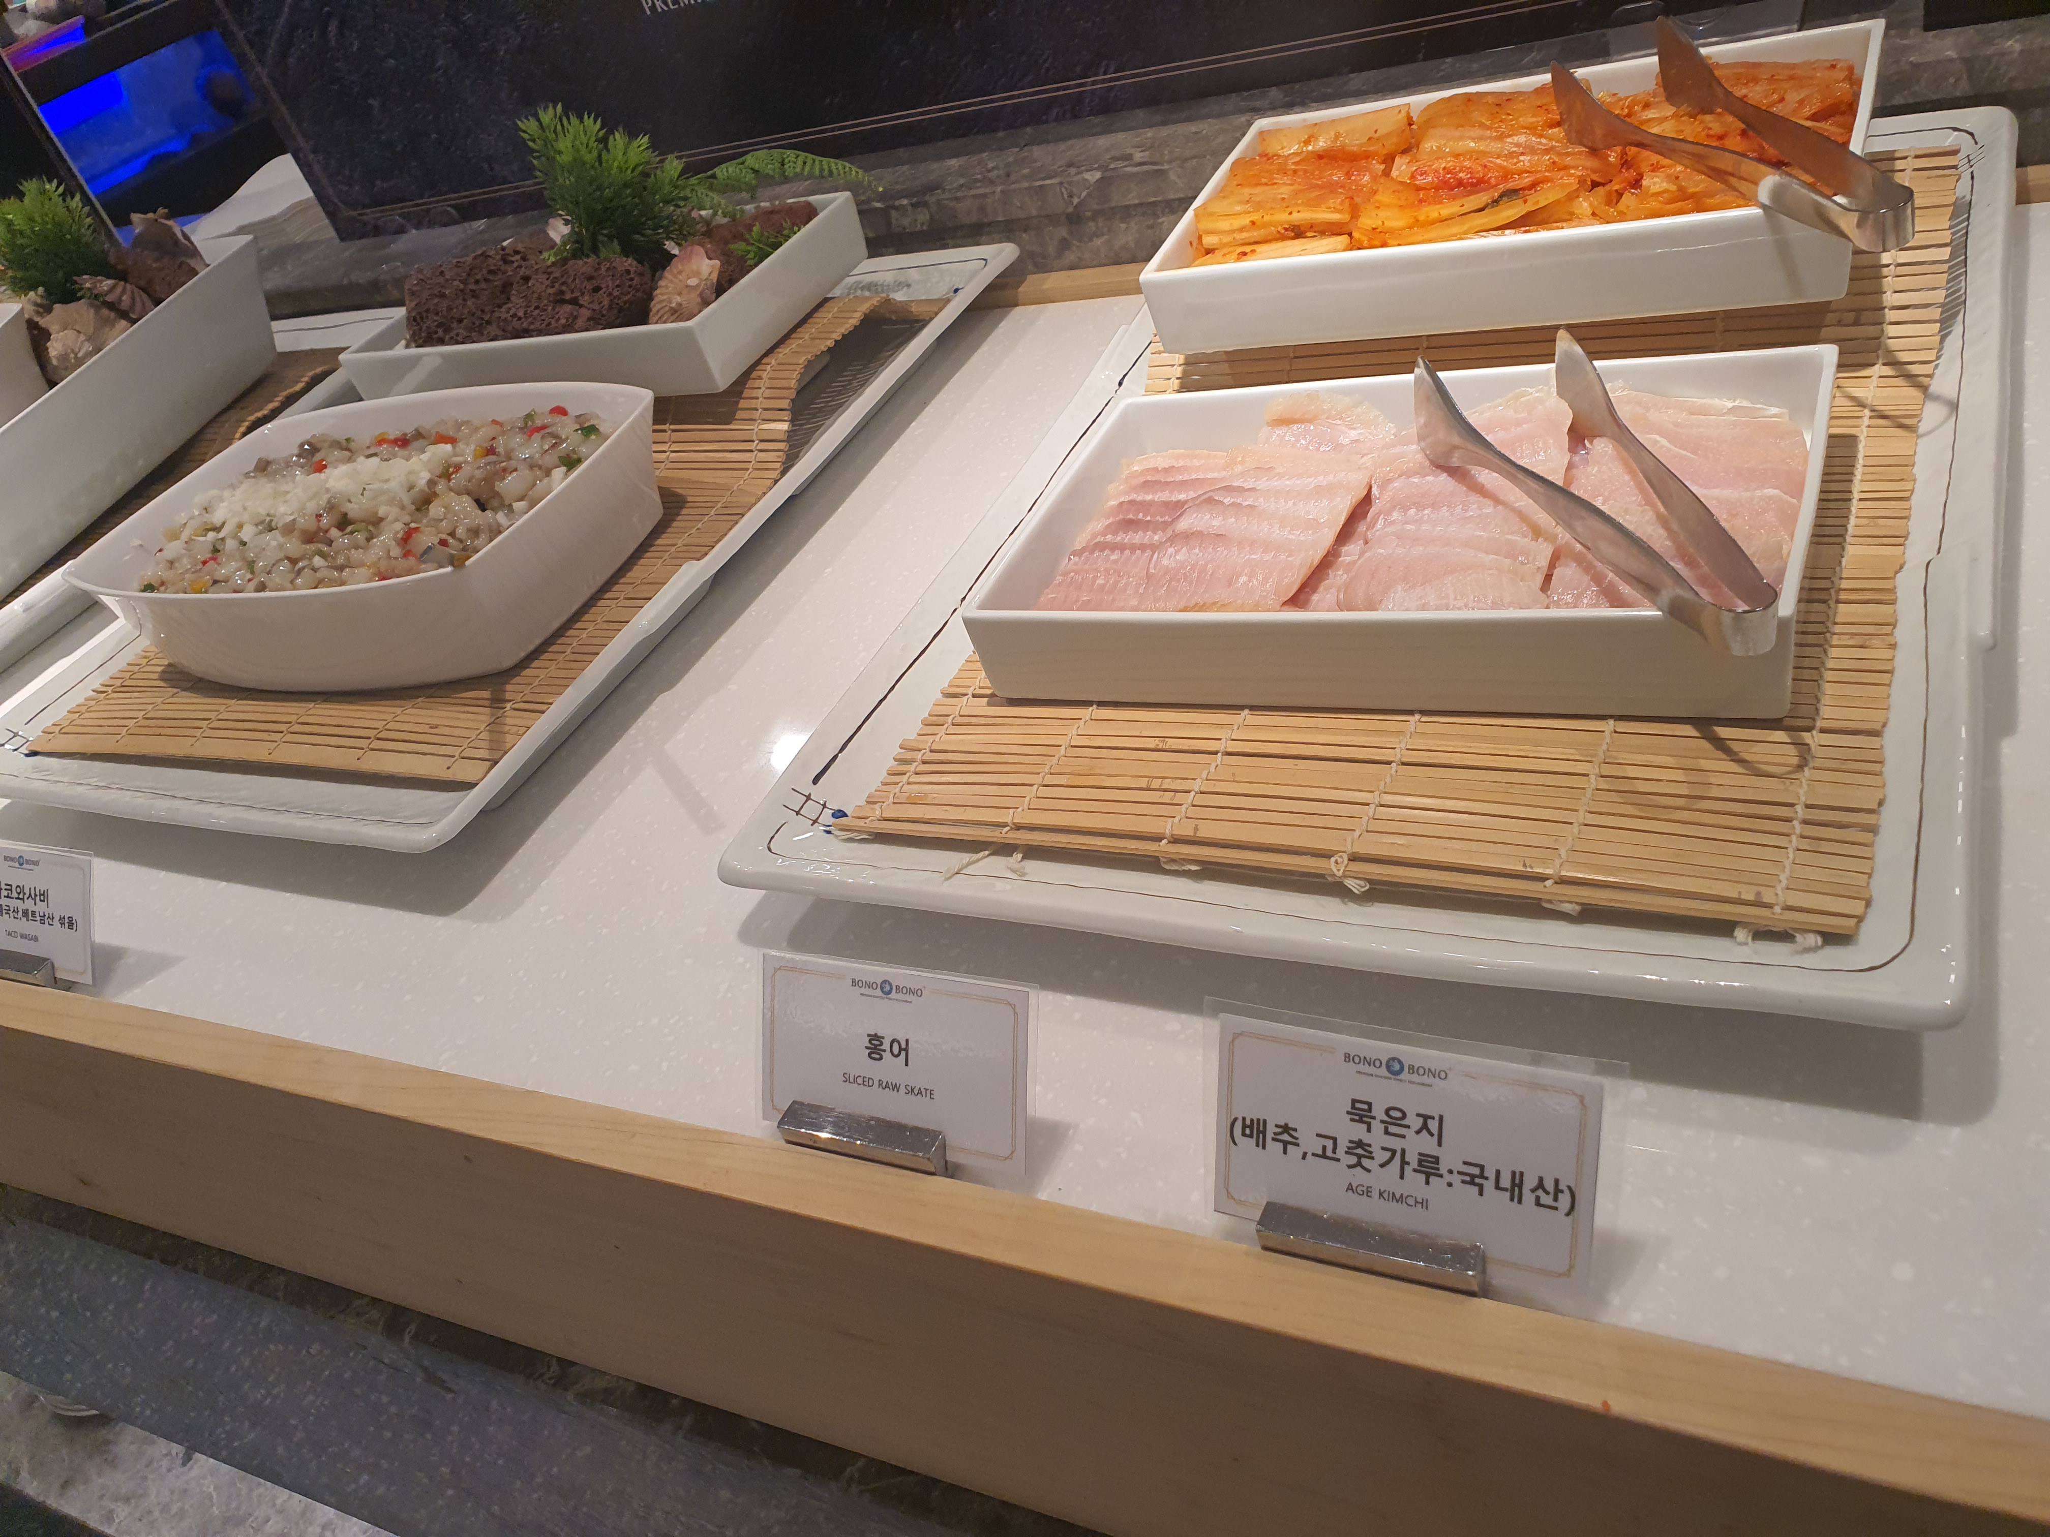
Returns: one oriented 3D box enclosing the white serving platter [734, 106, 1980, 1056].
[{"bbox_3d":[0.167,-0.119,0.604,0.366,0.027,0.532,5,43,30],"label":"white serving platter"}]

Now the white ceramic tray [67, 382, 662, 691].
[{"bbox_3d":[-0.326,-0.120,0.783,0.297,0.056,0.188,3,43,29],"label":"white ceramic tray"}]

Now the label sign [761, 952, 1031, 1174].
[{"bbox_3d":[-0.038,0.082,0.432,0.090,0.051,0.002,4,5,29],"label":"label sign"}]

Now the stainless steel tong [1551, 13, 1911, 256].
[{"bbox_3d":[0.254,-0.232,0.557,0.052,0.032,0.197,-19,36,3],"label":"stainless steel tong"}]

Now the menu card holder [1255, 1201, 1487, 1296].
[{"bbox_3d":[0.083,0.112,0.368,0.053,0.009,0.013,3,43,29],"label":"menu card holder"}]

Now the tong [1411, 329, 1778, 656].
[{"bbox_3d":[0.182,-0.091,0.482,0.052,0.032,0.192,-18,36,4],"label":"tong"}]

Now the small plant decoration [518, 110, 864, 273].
[{"bbox_3d":[-0.179,-0.312,0.813,0.195,0.088,0.085,3,43,29],"label":"small plant decoration"}]

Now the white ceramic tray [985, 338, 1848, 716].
[{"bbox_3d":[0.129,-0.085,0.540,0.265,0.038,0.156,4,43,29],"label":"white ceramic tray"}]

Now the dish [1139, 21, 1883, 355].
[{"bbox_3d":[0.199,-0.238,0.638,0.265,0.038,0.156,4,46,30],"label":"dish"}]

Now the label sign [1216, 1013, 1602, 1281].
[{"bbox_3d":[0.087,0.089,0.361,0.090,0.051,0.002,4,10,30],"label":"label sign"}]

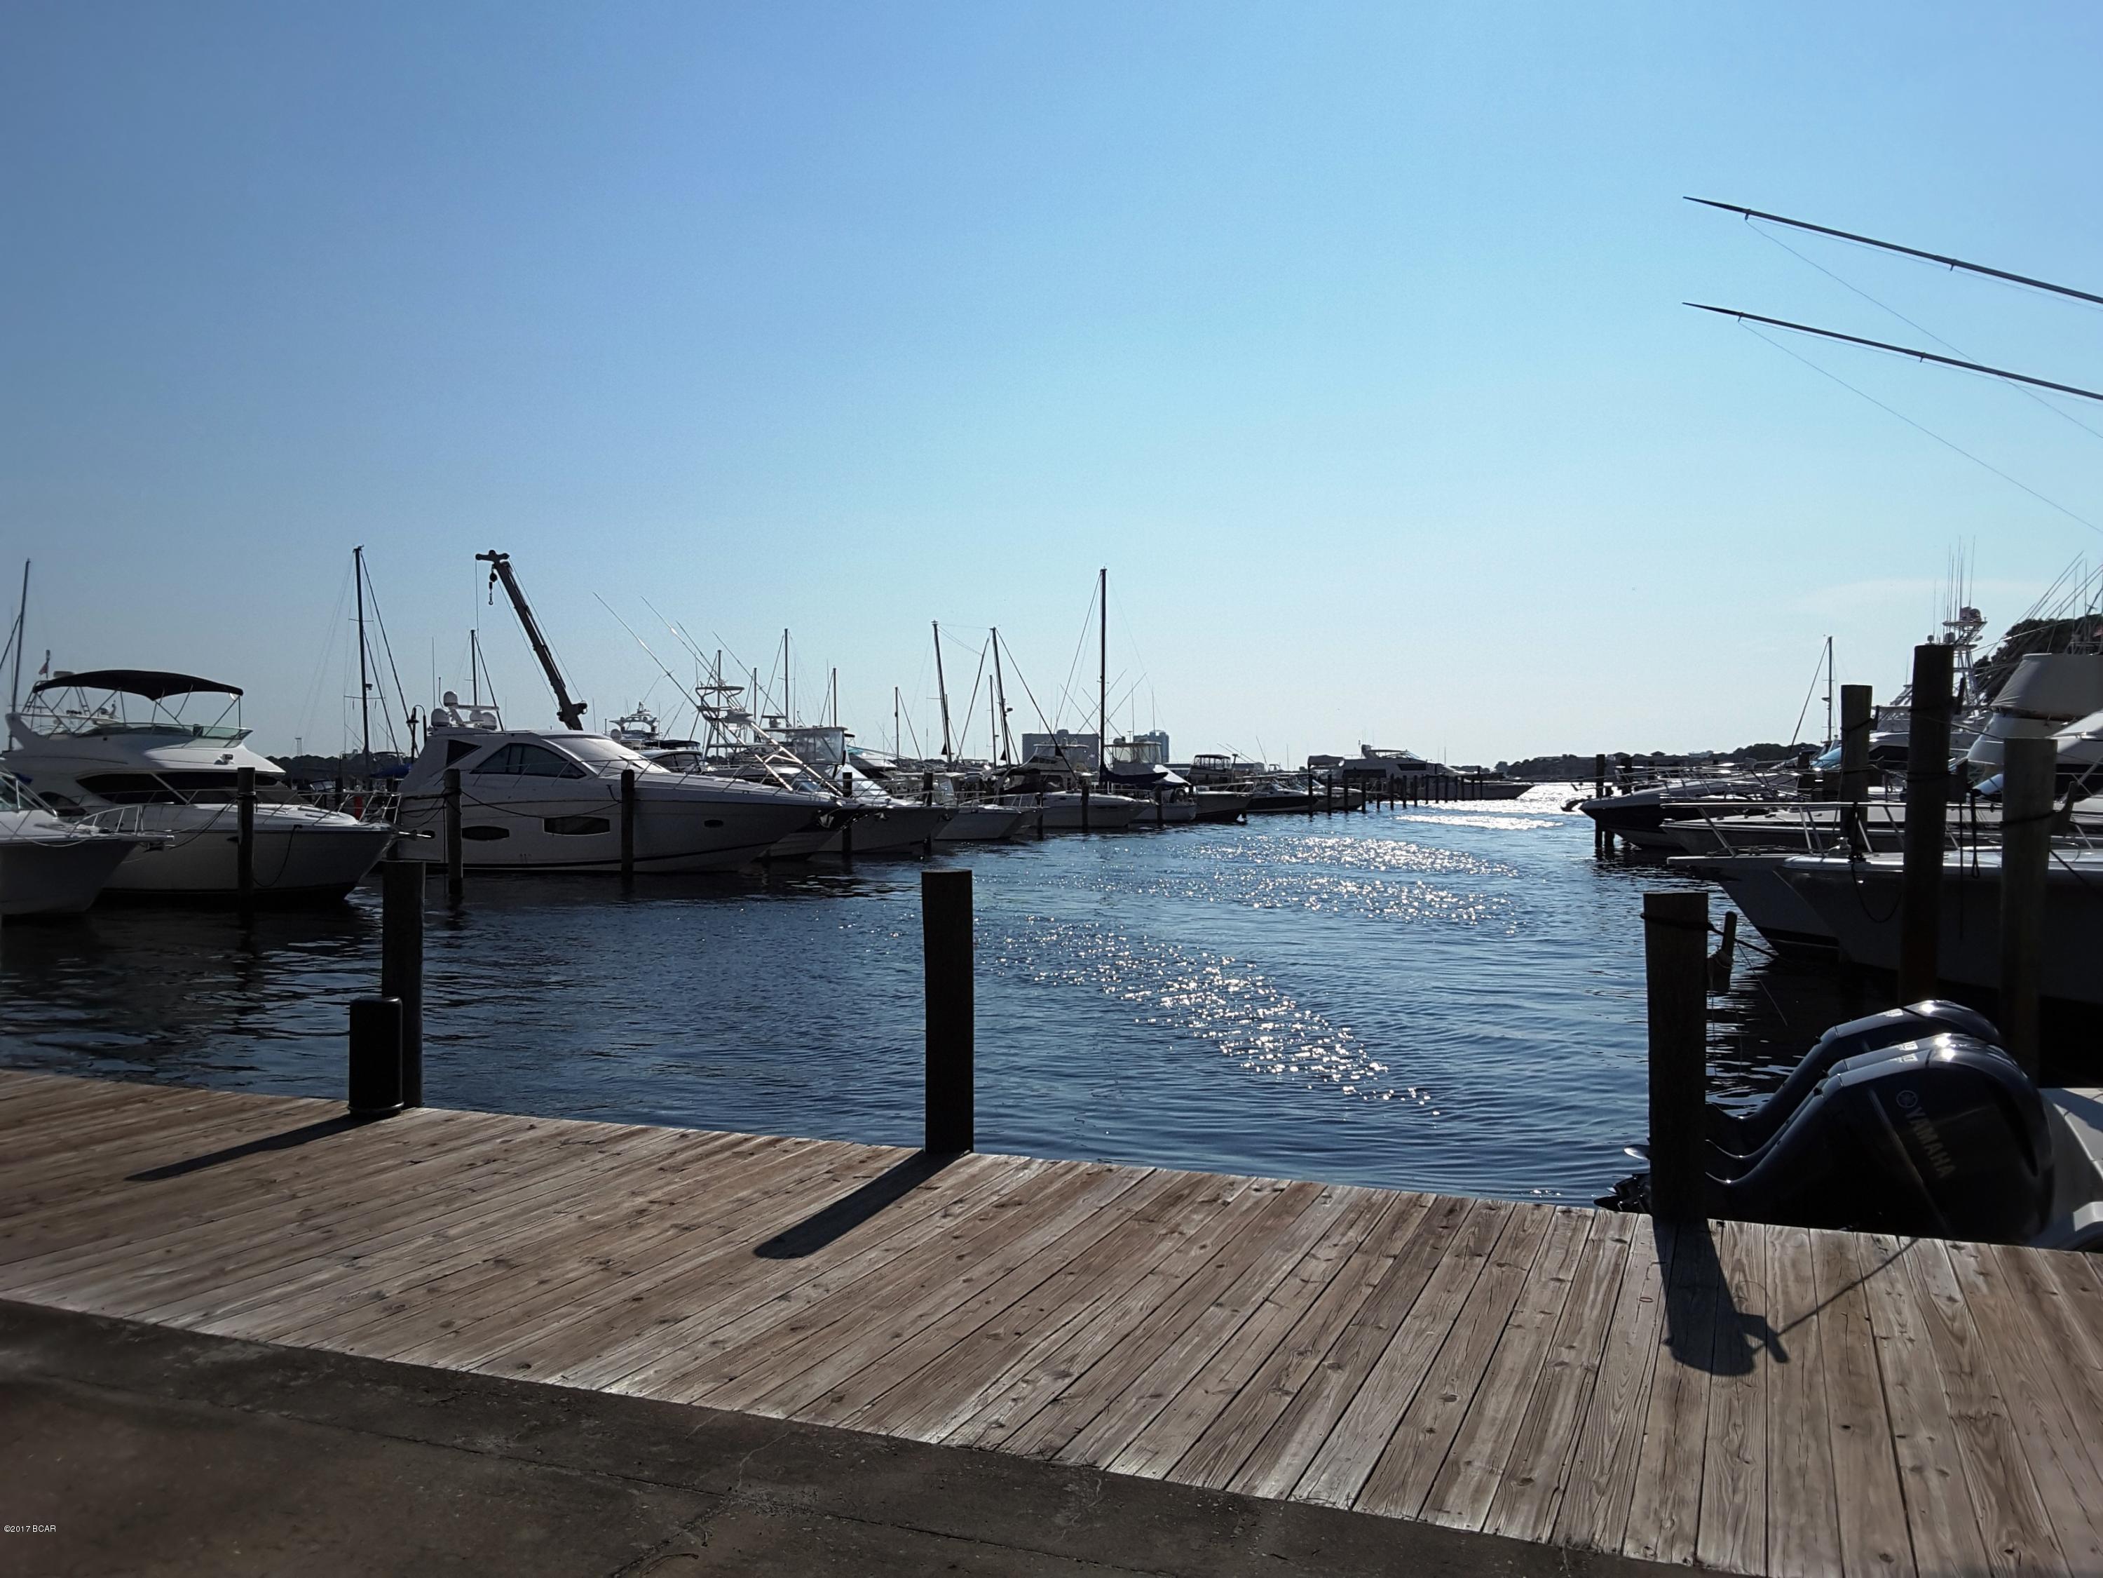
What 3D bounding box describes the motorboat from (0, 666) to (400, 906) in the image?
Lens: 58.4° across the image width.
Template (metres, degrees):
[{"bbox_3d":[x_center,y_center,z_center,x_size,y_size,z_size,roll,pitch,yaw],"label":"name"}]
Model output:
[{"bbox_3d":[-18.700,-0.167,41.000,13.000,5.000,4.200,0,0,22],"label":"motorboat"}]

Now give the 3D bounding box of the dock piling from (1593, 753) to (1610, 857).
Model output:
[{"bbox_3d":[18.900,0.484,64.800,0.290,3.390,0.290,0,0,23],"label":"dock piling"}]

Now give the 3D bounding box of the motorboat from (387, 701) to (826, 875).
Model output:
[{"bbox_3d":[-12.100,-0.193,52.800,13.600,4.900,4.300,0,0,22],"label":"motorboat"}]

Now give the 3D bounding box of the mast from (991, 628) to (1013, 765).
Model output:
[{"bbox_3d":[-2.600,-4.020,98.000,0.200,8.650,0.200,-5,0,22],"label":"mast"}]

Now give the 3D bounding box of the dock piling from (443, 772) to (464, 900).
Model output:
[{"bbox_3d":[-12.960,0.945,40.800,0.290,2.780,0.290,0,0,23],"label":"dock piling"}]

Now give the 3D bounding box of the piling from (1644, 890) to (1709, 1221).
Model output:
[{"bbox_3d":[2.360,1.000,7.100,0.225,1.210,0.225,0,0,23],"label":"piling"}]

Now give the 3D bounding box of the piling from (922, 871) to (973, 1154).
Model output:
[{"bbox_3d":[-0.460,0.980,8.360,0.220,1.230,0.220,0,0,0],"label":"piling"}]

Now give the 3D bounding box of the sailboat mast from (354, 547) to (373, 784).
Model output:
[{"bbox_3d":[-31.000,-5.300,85.000,0.200,11.300,0.200,-3,0,22],"label":"sailboat mast"}]

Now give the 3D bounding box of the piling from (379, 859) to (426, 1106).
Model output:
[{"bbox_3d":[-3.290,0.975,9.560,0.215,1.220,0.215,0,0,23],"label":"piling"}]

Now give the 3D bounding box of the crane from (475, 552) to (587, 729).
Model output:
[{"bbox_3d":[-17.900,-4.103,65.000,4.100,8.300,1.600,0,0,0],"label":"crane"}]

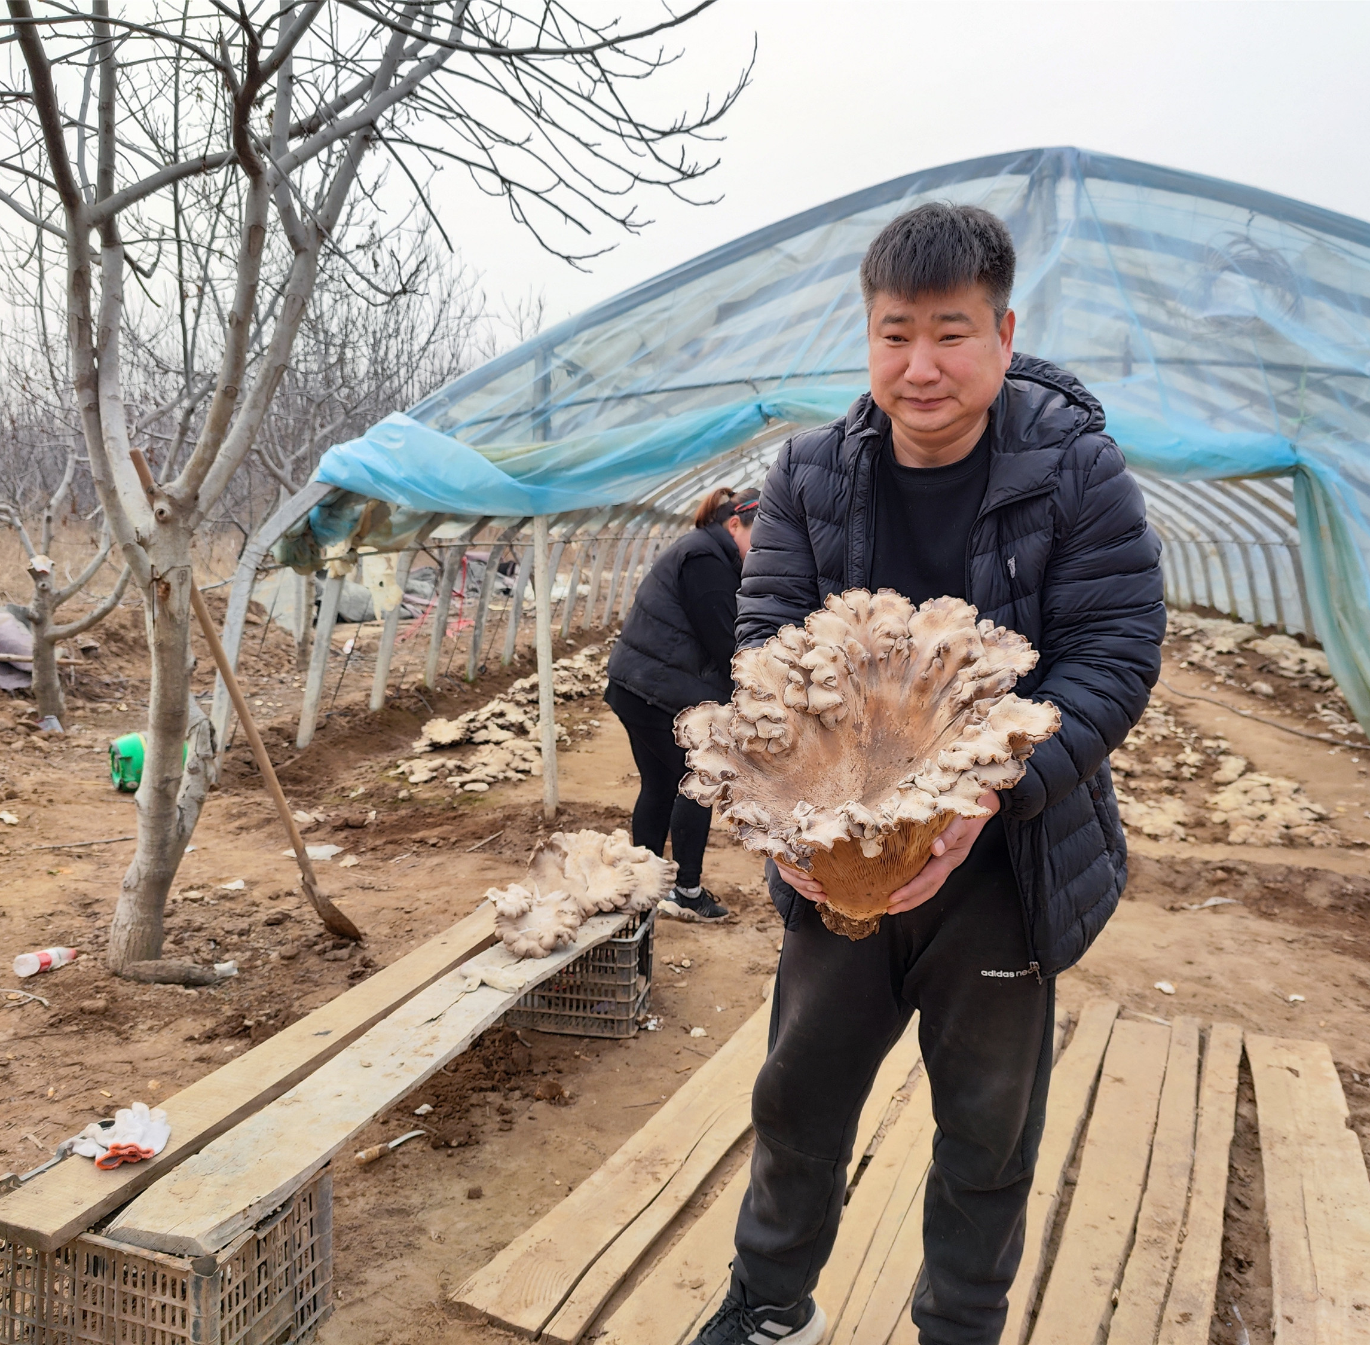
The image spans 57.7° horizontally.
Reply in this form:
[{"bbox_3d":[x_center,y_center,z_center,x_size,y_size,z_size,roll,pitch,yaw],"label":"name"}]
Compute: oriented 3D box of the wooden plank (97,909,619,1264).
[{"bbox_3d":[-0.528,0.773,2.694,0.193,0.030,1.710,3,7,19],"label":"wooden plank"}]

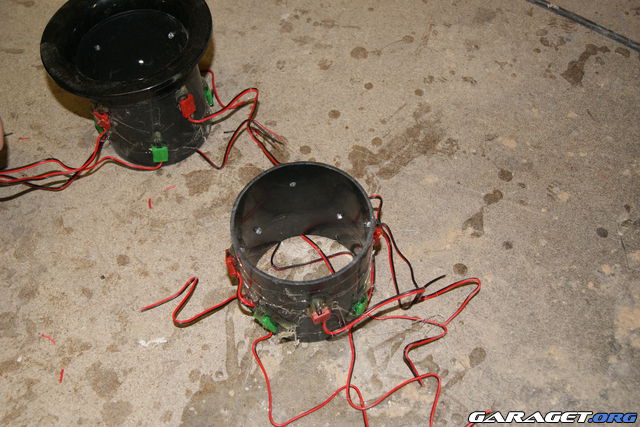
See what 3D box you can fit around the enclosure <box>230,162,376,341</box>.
[{"bbox_3d":[-0.012,0.033,0.503,0.103,0.108,0.103,-1,59,1],"label":"enclosure"}]

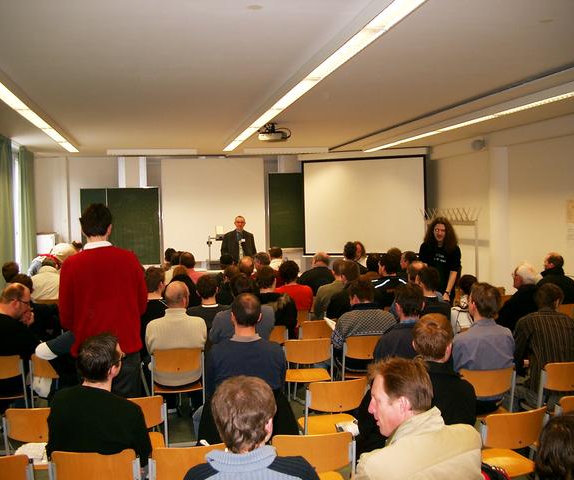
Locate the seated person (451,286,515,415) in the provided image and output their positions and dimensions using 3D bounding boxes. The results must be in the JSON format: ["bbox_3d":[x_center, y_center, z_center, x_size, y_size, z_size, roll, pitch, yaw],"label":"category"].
[{"bbox_3d":[1.195,0.954,4.889,0.500,1.350,0.780,-2,3,-13],"label":"seated person"}]

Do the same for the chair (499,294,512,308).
[{"bbox_3d":[2.540,1.018,8.059,0.430,0.810,0.500,-2,3,-11],"label":"chair"}]

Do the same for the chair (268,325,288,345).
[{"bbox_3d":[-0.225,1.171,6.331,0.430,0.810,0.500,-2,3,-11],"label":"chair"}]

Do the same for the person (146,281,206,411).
[{"bbox_3d":[-0.892,0.968,5.677,0.510,1.310,0.850,-2,3,-11],"label":"person"}]

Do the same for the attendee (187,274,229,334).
[{"bbox_3d":[-0.780,0.945,6.746,0.500,1.290,0.780,-2,3,-9],"label":"attendee"}]

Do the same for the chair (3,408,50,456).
[{"bbox_3d":[-1.383,1.323,4.046,0.430,0.800,0.500,-2,3,-8],"label":"chair"}]

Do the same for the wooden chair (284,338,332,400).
[{"bbox_3d":[0.150,1.209,5.872,0.430,0.800,0.500,-2,3,-8],"label":"wooden chair"}]

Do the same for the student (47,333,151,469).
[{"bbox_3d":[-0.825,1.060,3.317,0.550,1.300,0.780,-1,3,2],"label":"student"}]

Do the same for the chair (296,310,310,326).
[{"bbox_3d":[0.014,1.130,7.716,0.430,0.800,0.500,-2,3,-10],"label":"chair"}]

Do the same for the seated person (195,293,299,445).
[{"bbox_3d":[-0.278,0.991,4.454,0.550,1.340,0.820,-2,3,-11],"label":"seated person"}]

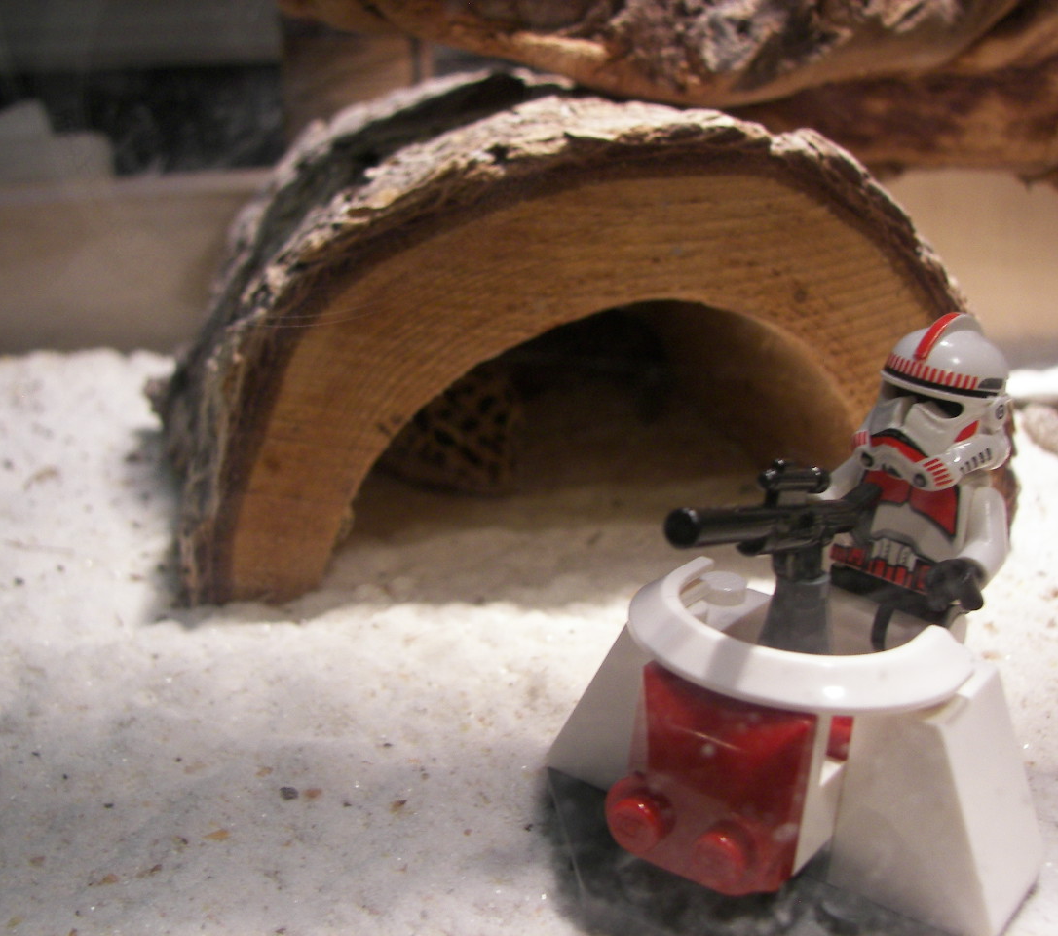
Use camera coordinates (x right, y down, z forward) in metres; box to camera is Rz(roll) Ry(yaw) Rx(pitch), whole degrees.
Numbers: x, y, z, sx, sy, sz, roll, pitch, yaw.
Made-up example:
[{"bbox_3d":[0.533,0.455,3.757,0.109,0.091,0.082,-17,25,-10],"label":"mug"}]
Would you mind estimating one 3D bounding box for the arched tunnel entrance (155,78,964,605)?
[{"bbox_3d":[0.004,-0.030,0.221,0.128,0.071,0.084,-5,20,-14],"label":"arched tunnel entrance"}]

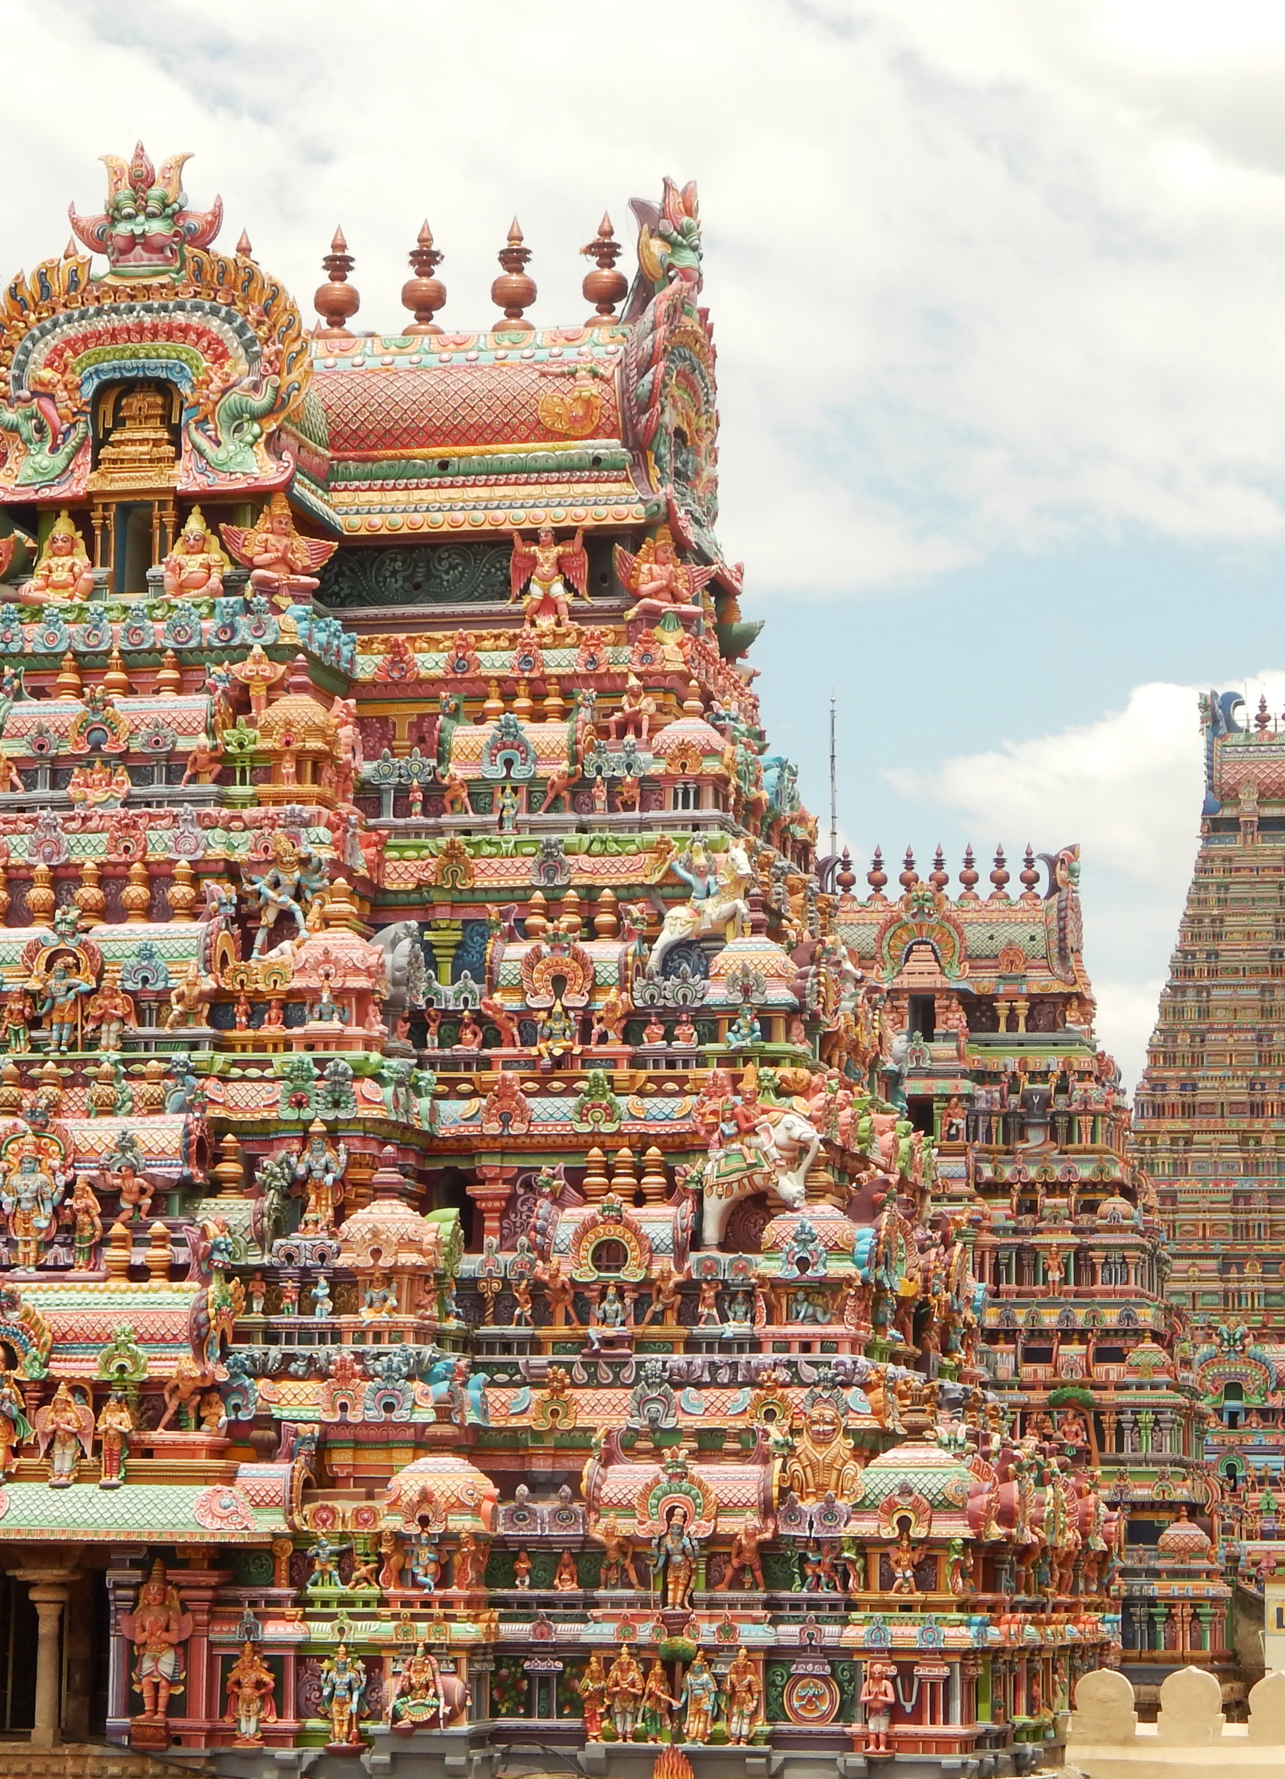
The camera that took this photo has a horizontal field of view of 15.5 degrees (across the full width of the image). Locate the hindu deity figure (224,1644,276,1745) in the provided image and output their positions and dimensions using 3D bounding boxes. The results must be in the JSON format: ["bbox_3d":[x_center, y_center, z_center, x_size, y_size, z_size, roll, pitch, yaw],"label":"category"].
[{"bbox_3d":[-4.409,9.090,53.459,0.473,1.084,0.360,-1,-9,13],"label":"hindu deity figure"}]

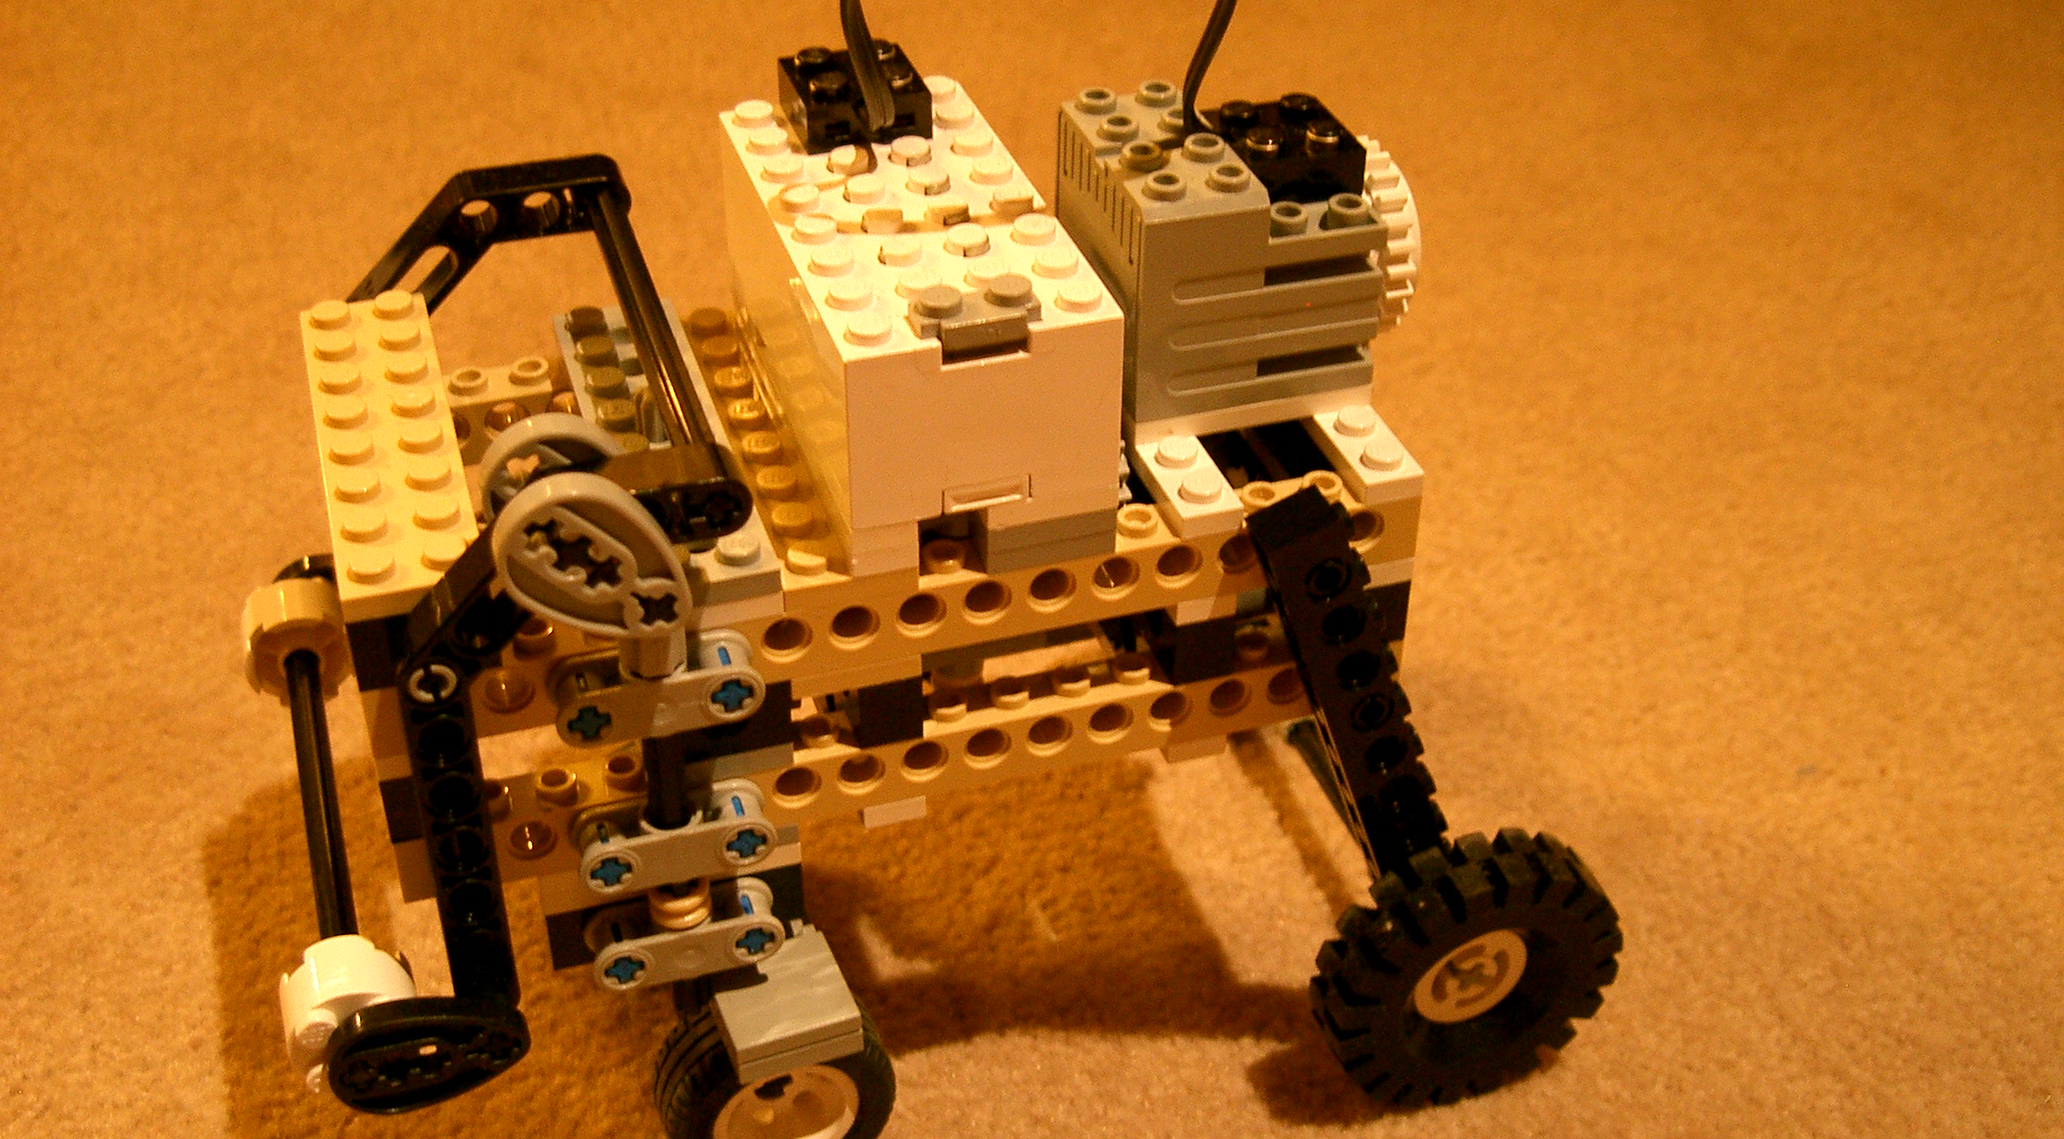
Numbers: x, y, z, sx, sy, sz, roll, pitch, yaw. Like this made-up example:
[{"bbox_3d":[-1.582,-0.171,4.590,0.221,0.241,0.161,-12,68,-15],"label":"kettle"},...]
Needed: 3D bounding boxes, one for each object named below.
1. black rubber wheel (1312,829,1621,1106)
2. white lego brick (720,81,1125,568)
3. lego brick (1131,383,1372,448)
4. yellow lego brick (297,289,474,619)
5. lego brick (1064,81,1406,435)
[{"bbox_3d":[0.058,0.052,0.312,0.042,0.042,0.015,-14,39,-12],"label":"black rubber wheel"},{"bbox_3d":[-0.015,-0.033,0.283,0.032,0.030,0.064,-10,38,-15],"label":"white lego brick"},{"bbox_3d":[0.024,-0.027,0.299,0.032,0.003,0.027,-10,38,-15],"label":"lego brick"},{"bbox_3d":[-0.076,-0.016,0.273,0.016,0.005,0.064,-10,38,-15],"label":"yellow lego brick"},{"bbox_3d":[0.023,-0.042,0.291,0.032,0.030,0.032,-10,38,-15],"label":"lego brick"}]

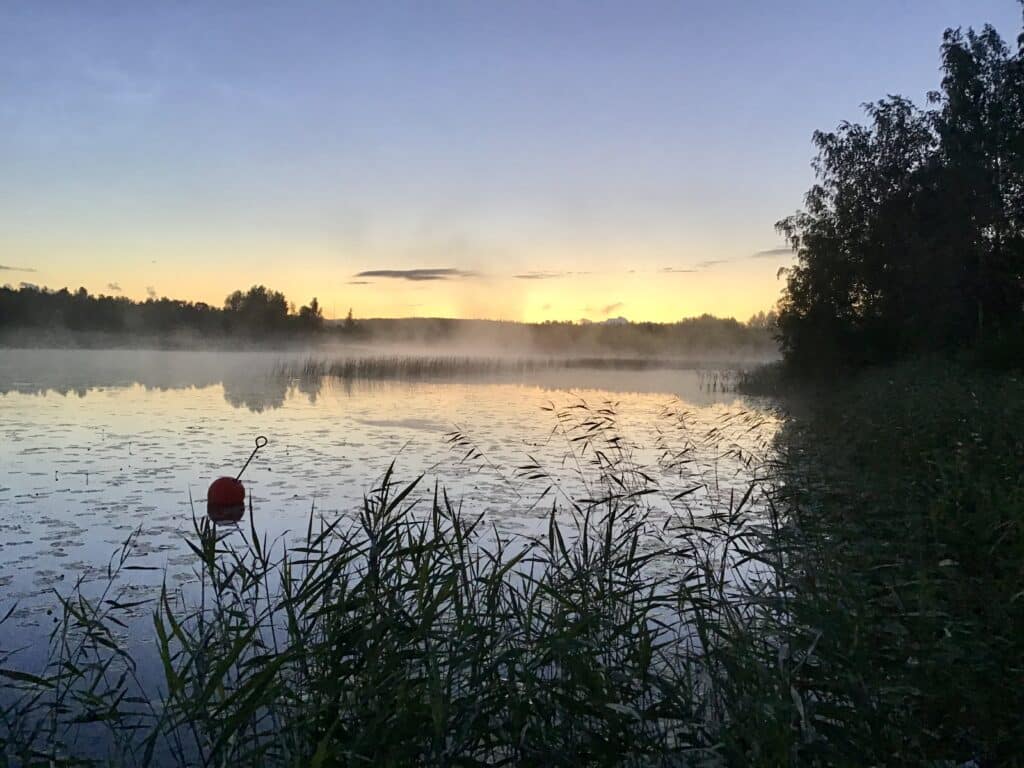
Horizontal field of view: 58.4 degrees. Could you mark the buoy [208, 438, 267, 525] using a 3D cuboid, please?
[{"bbox_3d":[-2.844,0.953,9.600,0.392,0.958,0.392,33,0,-11],"label":"buoy"}]

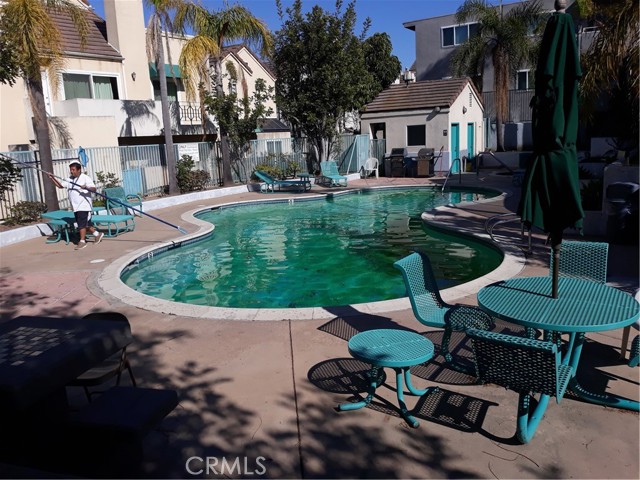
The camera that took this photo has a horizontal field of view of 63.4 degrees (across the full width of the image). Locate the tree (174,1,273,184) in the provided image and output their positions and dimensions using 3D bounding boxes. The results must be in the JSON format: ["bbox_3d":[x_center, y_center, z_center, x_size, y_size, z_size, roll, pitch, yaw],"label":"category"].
[{"bbox_3d":[-3.411,-5.108,18.522,3.300,6.200,3.300,-3,12,0],"label":"tree"}]

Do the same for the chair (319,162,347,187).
[{"bbox_3d":[0.469,-2.496,19.684,0.640,0.850,1.750,-5,12,-14],"label":"chair"}]

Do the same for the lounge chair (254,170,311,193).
[{"bbox_3d":[-1.313,-2.063,18.164,1.880,0.750,0.650,-2,12,3],"label":"lounge chair"}]

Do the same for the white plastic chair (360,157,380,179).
[{"bbox_3d":[2.148,-3.007,21.810,0.560,0.830,0.580,-3,12,-4],"label":"white plastic chair"}]

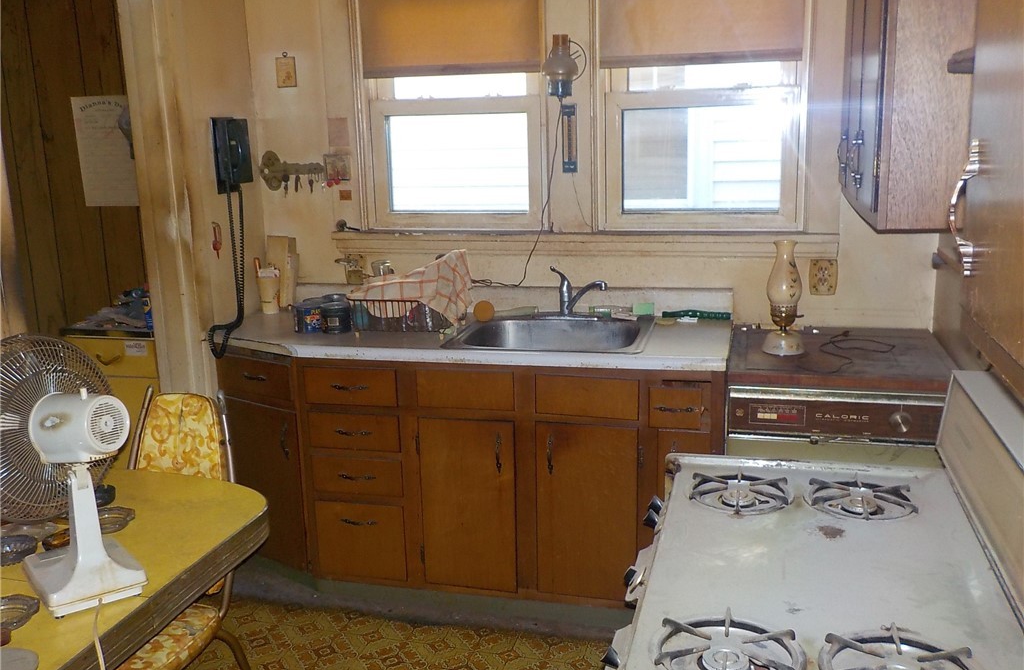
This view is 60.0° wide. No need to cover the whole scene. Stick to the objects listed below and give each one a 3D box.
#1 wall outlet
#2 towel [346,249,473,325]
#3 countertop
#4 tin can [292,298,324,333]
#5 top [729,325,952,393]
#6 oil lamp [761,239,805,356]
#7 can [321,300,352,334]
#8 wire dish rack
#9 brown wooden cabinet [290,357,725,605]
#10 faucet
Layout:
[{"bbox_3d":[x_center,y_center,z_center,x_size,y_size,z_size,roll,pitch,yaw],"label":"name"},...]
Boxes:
[{"bbox_3d":[1.055,-0.193,3.005,0.098,0.118,0.012,2,13,16],"label":"wall outlet"},{"bbox_3d":[-0.348,-0.171,3.079,0.390,0.240,0.260,2,13,16],"label":"towel"},{"bbox_3d":[-0.158,0.004,3.091,1.780,0.040,0.590,2,13,16],"label":"countertop"},{"bbox_3d":[-0.731,-0.071,3.191,0.106,0.100,0.106,2,13,16],"label":"tin can"},{"bbox_3d":[0.995,0.069,2.725,0.620,0.037,0.640,2,13,16],"label":"top"},{"bbox_3d":[0.838,-0.121,2.748,0.130,0.338,0.130,2,13,16],"label":"oil lamp"},{"bbox_3d":[-0.623,-0.065,3.151,0.106,0.100,0.106,2,13,16],"label":"can"},{"bbox_3d":[-0.352,-0.080,3.112,0.350,0.123,0.300,2,13,16],"label":"wire dish rack"},{"bbox_3d":[0.033,0.425,3.129,1.410,0.810,0.560,2,13,16],"label":"brown wooden cabinet"},{"bbox_3d":[0.236,-0.149,3.144,0.060,0.185,0.240,-13,17,-41],"label":"faucet"}]

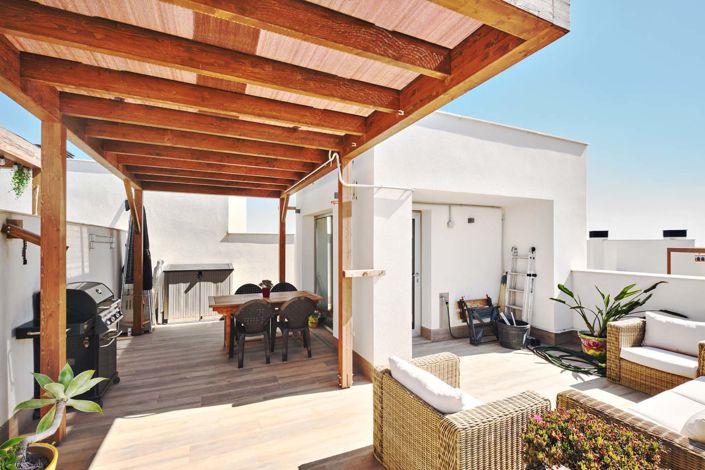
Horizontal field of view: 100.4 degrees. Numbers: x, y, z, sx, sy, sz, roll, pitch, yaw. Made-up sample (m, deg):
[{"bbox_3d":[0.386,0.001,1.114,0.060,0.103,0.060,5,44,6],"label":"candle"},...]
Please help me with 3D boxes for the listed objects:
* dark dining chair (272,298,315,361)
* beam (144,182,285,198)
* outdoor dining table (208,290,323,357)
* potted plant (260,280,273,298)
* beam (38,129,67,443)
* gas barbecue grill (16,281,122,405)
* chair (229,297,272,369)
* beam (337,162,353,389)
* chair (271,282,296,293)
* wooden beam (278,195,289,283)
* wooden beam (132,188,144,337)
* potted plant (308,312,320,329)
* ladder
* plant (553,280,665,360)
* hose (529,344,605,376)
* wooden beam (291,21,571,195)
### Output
[{"bbox_3d":[-0.820,1.260,4.139,0.540,0.830,0.560,0,-1,-25],"label":"dark dining chair"},{"bbox_3d":[-2.645,-0.922,5.761,2.440,0.250,0.100,0,-1,-24],"label":"beam"},{"bbox_3d":[-1.324,1.310,4.412,1.480,0.750,0.790,0,-1,-25],"label":"outdoor dining table"},{"bbox_3d":[-1.297,0.800,4.394,0.200,0.280,0.200,0,-1,-26],"label":"potted plant"},{"bbox_3d":[-2.493,0.376,2.459,0.117,2.625,0.115,0,-1,-24],"label":"beam"},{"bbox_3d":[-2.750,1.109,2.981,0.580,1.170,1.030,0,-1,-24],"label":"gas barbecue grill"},{"bbox_3d":[-1.339,1.289,4.031,0.590,0.870,0.580,0,-1,-24],"label":"chair"},{"bbox_3d":[-0.083,0.418,3.353,0.122,2.575,0.112,0,-1,-24],"label":"beam"},{"bbox_3d":[-1.116,1.316,5.090,0.590,0.870,0.580,0,-1,-24],"label":"chair"},{"bbox_3d":[-1.469,0.475,6.137,0.120,2.495,0.120,0,-1,-26],"label":"wooden beam"},{"bbox_3d":[-3.682,0.472,5.051,0.120,2.495,0.120,0,-1,-26],"label":"wooden beam"},{"bbox_3d":[-0.706,1.556,5.416,0.210,0.290,0.210,-1,-1,0],"label":"potted plant"},{"bbox_3d":[2.810,0.962,4.973,0.220,1.520,0.400,7,-3,-24],"label":"ladder"},{"bbox_3d":[3.293,1.133,3.892,1.080,1.000,0.850,-2,-2,40],"label":"plant"},{"bbox_3d":[2.805,1.587,3.839,0.700,0.100,0.920,0,-1,-26],"label":"hose"},{"bbox_3d":[-0.296,-0.984,3.823,0.120,0.250,5.580,0,-2,-26],"label":"wooden beam"}]

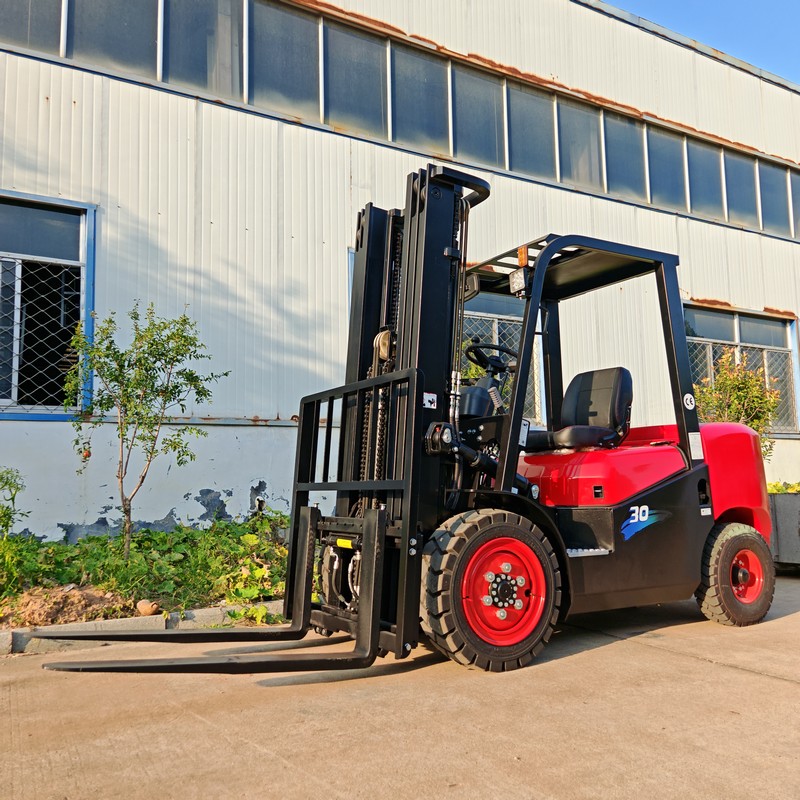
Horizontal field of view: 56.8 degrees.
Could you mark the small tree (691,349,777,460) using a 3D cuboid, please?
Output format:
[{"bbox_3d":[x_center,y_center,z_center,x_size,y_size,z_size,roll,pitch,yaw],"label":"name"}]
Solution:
[{"bbox_3d":[3.947,0.366,8.778,1.050,1.900,1.050,2,-6,-30],"label":"small tree"}]

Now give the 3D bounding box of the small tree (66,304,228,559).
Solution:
[{"bbox_3d":[-1.879,0.280,5.502,1.120,1.920,1.050,2,-6,-30],"label":"small tree"}]

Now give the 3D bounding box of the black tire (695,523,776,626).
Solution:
[{"bbox_3d":[1.905,1.004,4.230,0.580,0.580,0.175,2,-6,-30],"label":"black tire"}]

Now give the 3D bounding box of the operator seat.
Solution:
[{"bbox_3d":[0.984,0.057,4.391,0.610,0.510,0.480,2,-6,-30],"label":"operator seat"}]

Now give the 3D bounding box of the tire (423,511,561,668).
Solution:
[{"bbox_3d":[0.416,0.861,3.392,0.705,0.705,0.215,2,-6,-30],"label":"tire"}]

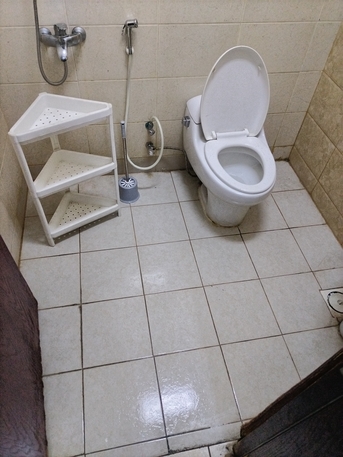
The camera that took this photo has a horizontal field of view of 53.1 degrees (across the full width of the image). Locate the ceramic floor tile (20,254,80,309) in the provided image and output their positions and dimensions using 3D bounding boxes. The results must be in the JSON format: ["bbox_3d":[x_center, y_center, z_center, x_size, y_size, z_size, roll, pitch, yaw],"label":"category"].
[{"bbox_3d":[-0.603,0.263,1.703,0.297,0.010,0.302,-6,50,-9],"label":"ceramic floor tile"}]

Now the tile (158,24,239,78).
[{"bbox_3d":[0.130,-0.884,1.714,0.400,0.250,0.010,-6,50,-9],"label":"tile"}]

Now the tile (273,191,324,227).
[{"bbox_3d":[0.783,-0.120,2.132,0.237,0.010,0.297,-6,50,-9],"label":"tile"}]

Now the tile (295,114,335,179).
[{"bbox_3d":[0.870,-0.498,2.095,0.010,0.250,0.370,-6,50,-9],"label":"tile"}]

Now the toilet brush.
[{"bbox_3d":[-0.238,-0.363,1.917,0.125,0.500,0.125,-6,50,-9],"label":"toilet brush"}]

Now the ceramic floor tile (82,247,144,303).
[{"bbox_3d":[-0.309,0.231,1.751,0.297,0.010,0.302,-6,50,-9],"label":"ceramic floor tile"}]

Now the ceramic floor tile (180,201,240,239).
[{"bbox_3d":[0.225,-0.059,2.038,0.297,0.010,0.297,-6,50,-9],"label":"ceramic floor tile"}]

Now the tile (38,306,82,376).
[{"bbox_3d":[-0.543,0.491,1.506,0.294,0.010,0.297,-6,50,-9],"label":"tile"}]

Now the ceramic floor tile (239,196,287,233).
[{"bbox_3d":[0.519,-0.091,2.088,0.297,0.010,0.297,-6,50,-9],"label":"ceramic floor tile"}]

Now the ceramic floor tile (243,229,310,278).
[{"bbox_3d":[0.574,0.135,1.883,0.300,0.010,0.300,-6,50,-9],"label":"ceramic floor tile"}]

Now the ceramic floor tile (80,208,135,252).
[{"bbox_3d":[-0.364,0.004,1.939,0.297,0.010,0.297,-6,50,-9],"label":"ceramic floor tile"}]

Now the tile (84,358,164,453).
[{"bbox_3d":[-0.196,0.689,1.369,0.297,0.010,0.302,-6,50,-9],"label":"tile"}]

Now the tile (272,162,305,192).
[{"bbox_3d":[0.728,-0.349,2.313,0.248,0.010,0.281,-6,50,-9],"label":"tile"}]

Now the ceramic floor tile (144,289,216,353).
[{"bbox_3d":[0.044,0.427,1.599,0.300,0.010,0.300,-6,50,-9],"label":"ceramic floor tile"}]

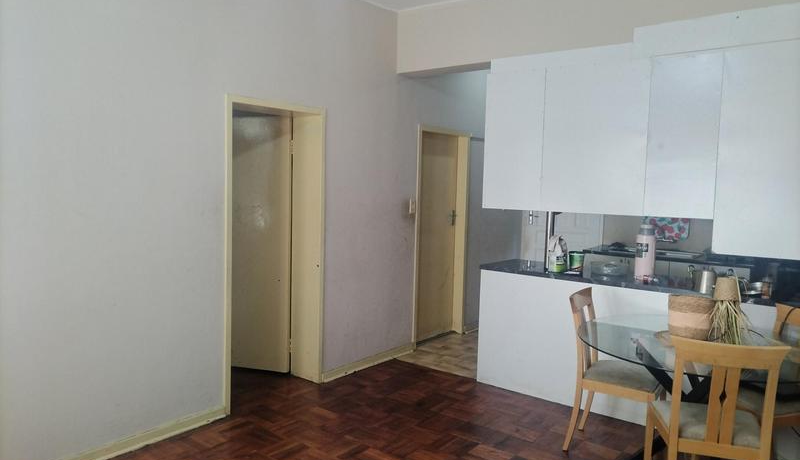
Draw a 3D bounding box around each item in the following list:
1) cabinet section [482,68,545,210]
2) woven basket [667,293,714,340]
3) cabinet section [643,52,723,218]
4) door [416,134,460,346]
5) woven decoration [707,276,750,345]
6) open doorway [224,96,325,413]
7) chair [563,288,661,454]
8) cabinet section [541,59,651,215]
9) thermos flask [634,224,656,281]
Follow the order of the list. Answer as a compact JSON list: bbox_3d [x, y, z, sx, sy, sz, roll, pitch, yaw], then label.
[{"bbox_3d":[0.932,-0.680,4.576,0.473,1.042,0.330,5,5,38],"label":"cabinet section"},{"bbox_3d":[1.579,0.478,3.237,0.235,0.210,0.235,5,5,38],"label":"woven basket"},{"bbox_3d":[1.850,-0.586,3.867,0.418,1.008,0.330,5,5,38],"label":"cabinet section"},{"bbox_3d":[0.300,0.080,5.923,0.050,2.030,0.810,5,5,38],"label":"door"},{"bbox_3d":[1.702,0.430,3.114,0.210,0.330,0.210,5,5,38],"label":"woven decoration"},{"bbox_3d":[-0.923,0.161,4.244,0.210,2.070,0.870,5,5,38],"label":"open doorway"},{"bbox_3d":[1.282,0.848,3.515,0.520,0.915,0.430,4,5,33],"label":"chair"},{"bbox_3d":[1.402,-0.634,4.213,0.718,1.027,0.330,5,5,38],"label":"cabinet section"},{"bbox_3d":[1.716,0.158,4.191,0.130,0.370,0.130,5,5,38],"label":"thermos flask"}]

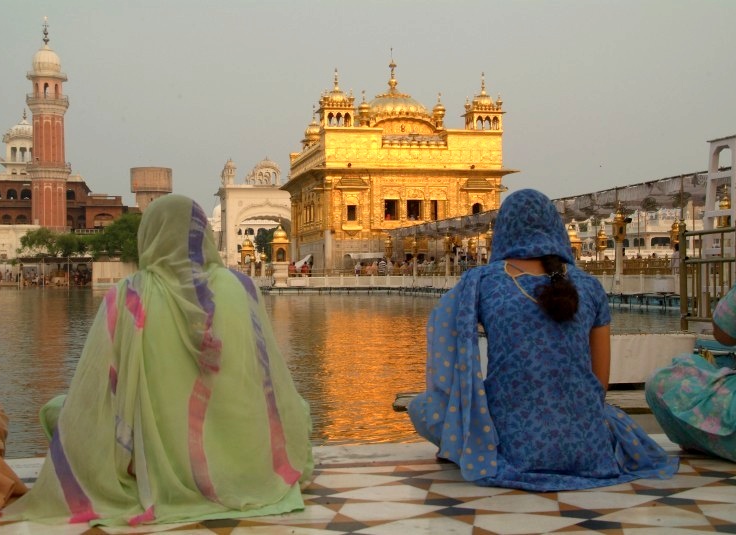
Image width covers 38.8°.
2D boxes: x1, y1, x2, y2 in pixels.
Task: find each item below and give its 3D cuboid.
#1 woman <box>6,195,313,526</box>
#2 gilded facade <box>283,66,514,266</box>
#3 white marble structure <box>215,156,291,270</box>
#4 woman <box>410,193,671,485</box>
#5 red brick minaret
[{"bbox_3d":[-0.550,0.195,2.860,0.750,0.800,0.760,0,0,-11],"label":"woman"},{"bbox_3d":[1.645,-7.201,79.321,14.400,16.700,17.800,0,0,-11],"label":"gilded facade"},{"bbox_3d":[-17.572,-8.684,178.000,15.300,20.200,9.800,0,-1,-12],"label":"white marble structure"},{"bbox_3d":[0.515,0.180,3.150,0.760,0.820,0.680,0,0,-8],"label":"woman"},{"bbox_3d":[-54.486,-21.794,178.000,7.300,41.800,7.300,0,0,-11],"label":"red brick minaret"}]

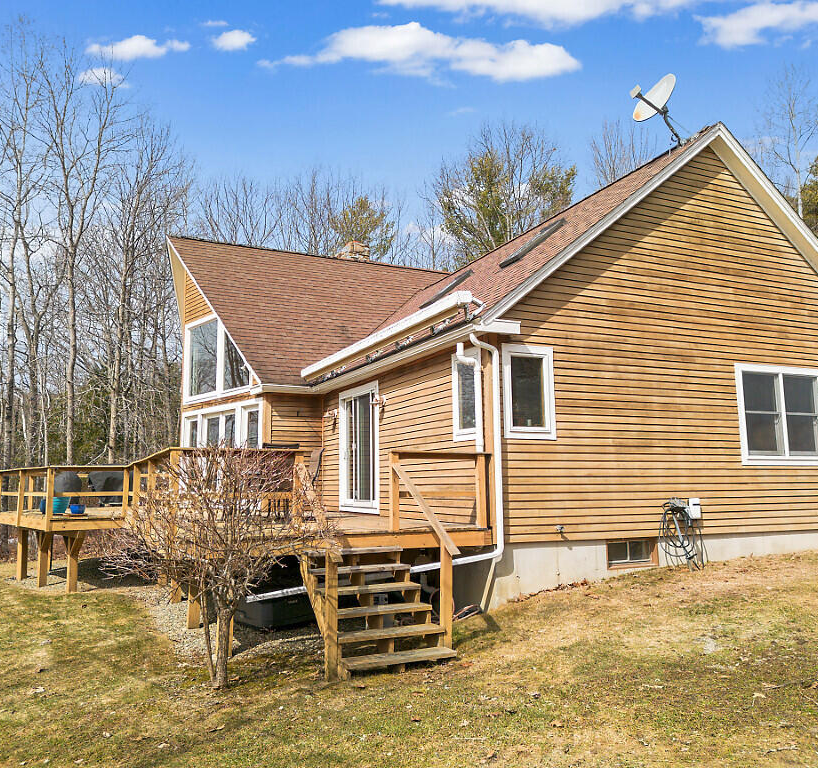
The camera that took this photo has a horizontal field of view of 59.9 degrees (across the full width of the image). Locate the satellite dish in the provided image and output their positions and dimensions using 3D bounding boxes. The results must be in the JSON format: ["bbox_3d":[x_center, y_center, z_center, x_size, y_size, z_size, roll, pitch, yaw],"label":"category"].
[{"bbox_3d":[3.796,-4.278,10.893,0.950,0.950,0.820,4,-9,-26],"label":"satellite dish"}]

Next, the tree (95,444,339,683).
[{"bbox_3d":[-1.743,1.688,6.693,2.126,2.180,2.200,3,-9,-23],"label":"tree"}]

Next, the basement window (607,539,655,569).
[{"bbox_3d":[2.888,2.184,9.185,0.803,0.390,0.140,3,-9,-23],"label":"basement window"}]

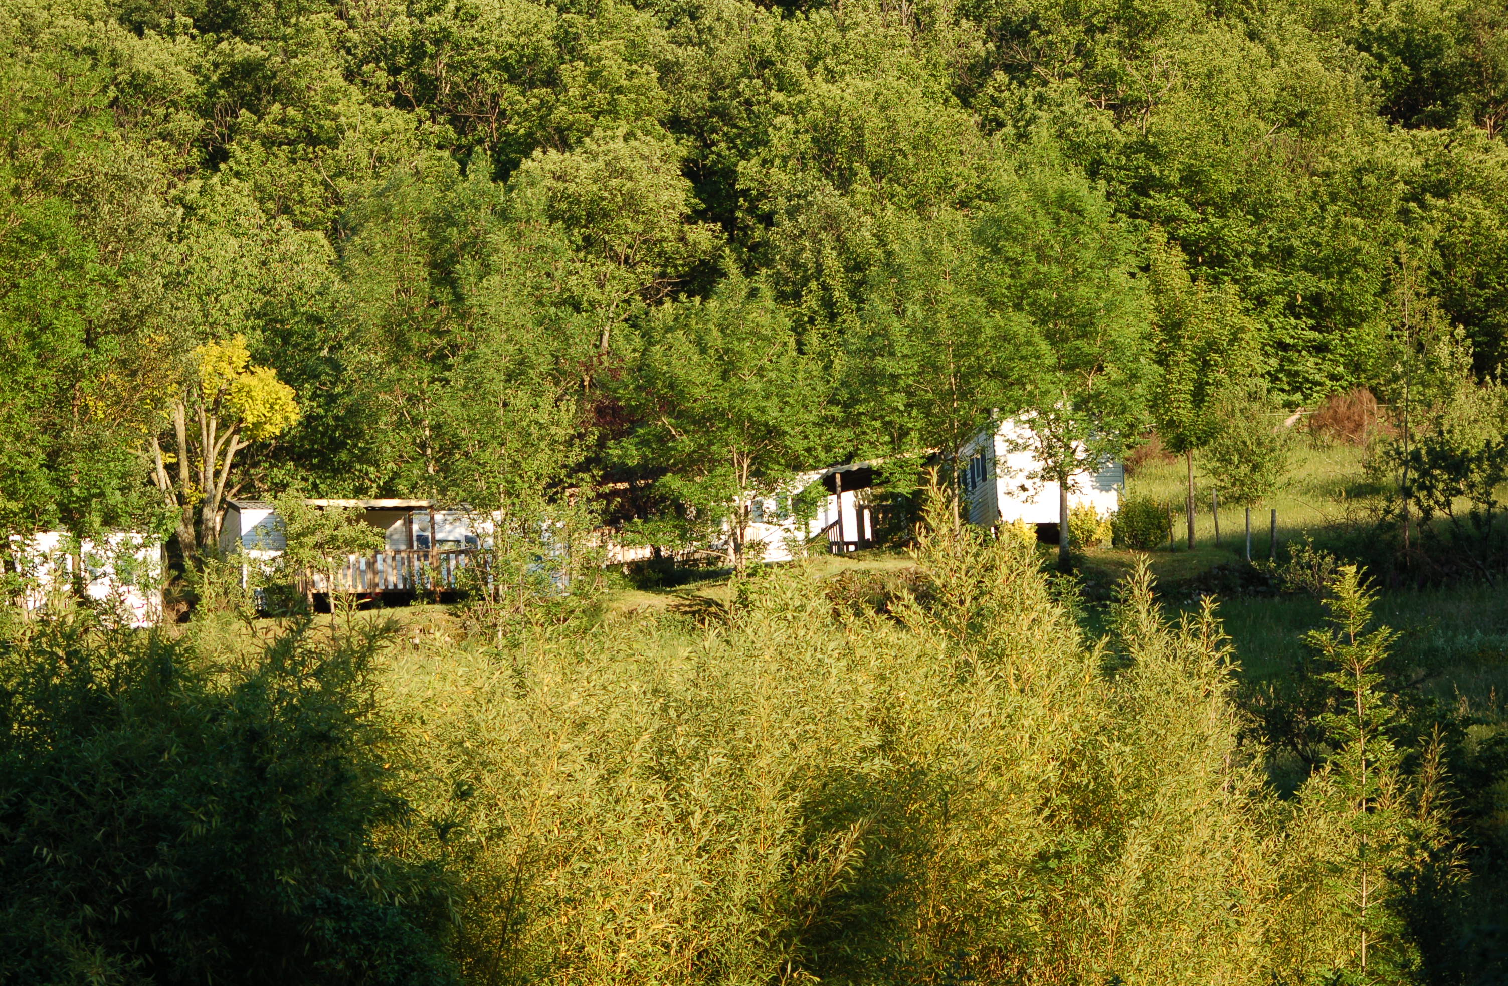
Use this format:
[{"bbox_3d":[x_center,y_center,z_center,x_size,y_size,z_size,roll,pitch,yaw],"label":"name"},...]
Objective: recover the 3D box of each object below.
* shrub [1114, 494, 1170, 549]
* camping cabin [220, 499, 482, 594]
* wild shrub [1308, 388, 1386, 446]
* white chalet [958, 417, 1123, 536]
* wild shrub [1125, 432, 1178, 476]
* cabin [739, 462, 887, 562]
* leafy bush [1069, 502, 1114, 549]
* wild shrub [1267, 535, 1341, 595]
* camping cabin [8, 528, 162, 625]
[{"bbox_3d":[9.452,0.688,107.000,1.350,1.300,1.350,-3,-7,0],"label":"shrub"},{"bbox_3d":[-9.613,1.422,110.500,7.400,2.800,3.800,-1,-7,-14],"label":"camping cabin"},{"bbox_3d":[17.008,-2.196,126.000,2.100,1.600,1.900,-3,-7,0],"label":"wild shrub"},{"bbox_3d":[6.919,-0.357,111.000,3.200,3.000,6.500,-1,-7,-9],"label":"white chalet"},{"bbox_3d":[10.884,-1.103,121.000,1.550,1.200,1.500,-3,-7,0],"label":"wild shrub"},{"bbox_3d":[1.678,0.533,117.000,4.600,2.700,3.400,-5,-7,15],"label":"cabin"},{"bbox_3d":[8.180,0.771,106.500,1.050,1.050,1.000,-3,-7,0],"label":"leafy bush"},{"bbox_3d":[12.659,1.679,101.000,1.600,1.350,1.500,-3,-7,0],"label":"wild shrub"},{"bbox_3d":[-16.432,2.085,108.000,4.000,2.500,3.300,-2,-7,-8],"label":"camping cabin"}]

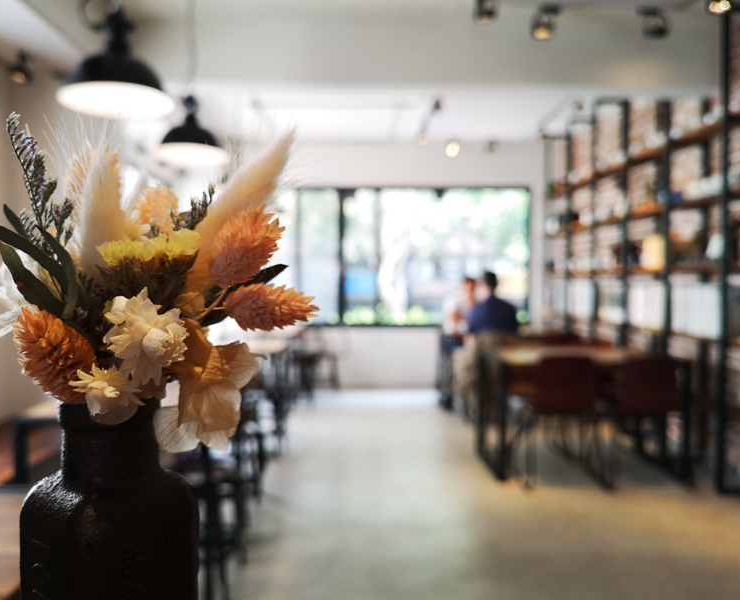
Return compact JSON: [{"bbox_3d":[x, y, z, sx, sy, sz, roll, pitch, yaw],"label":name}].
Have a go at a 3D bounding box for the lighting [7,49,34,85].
[{"bbox_3d":[-2.538,-1.685,4.474,0.140,0.210,0.150,0,2,0],"label":"lighting"}]

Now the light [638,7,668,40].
[{"bbox_3d":[1.744,-1.703,3.831,0.145,0.180,0.150,0,2,0],"label":"light"}]

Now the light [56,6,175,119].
[{"bbox_3d":[-0.894,-0.875,2.168,0.410,0.360,0.410,0,2,0],"label":"light"}]

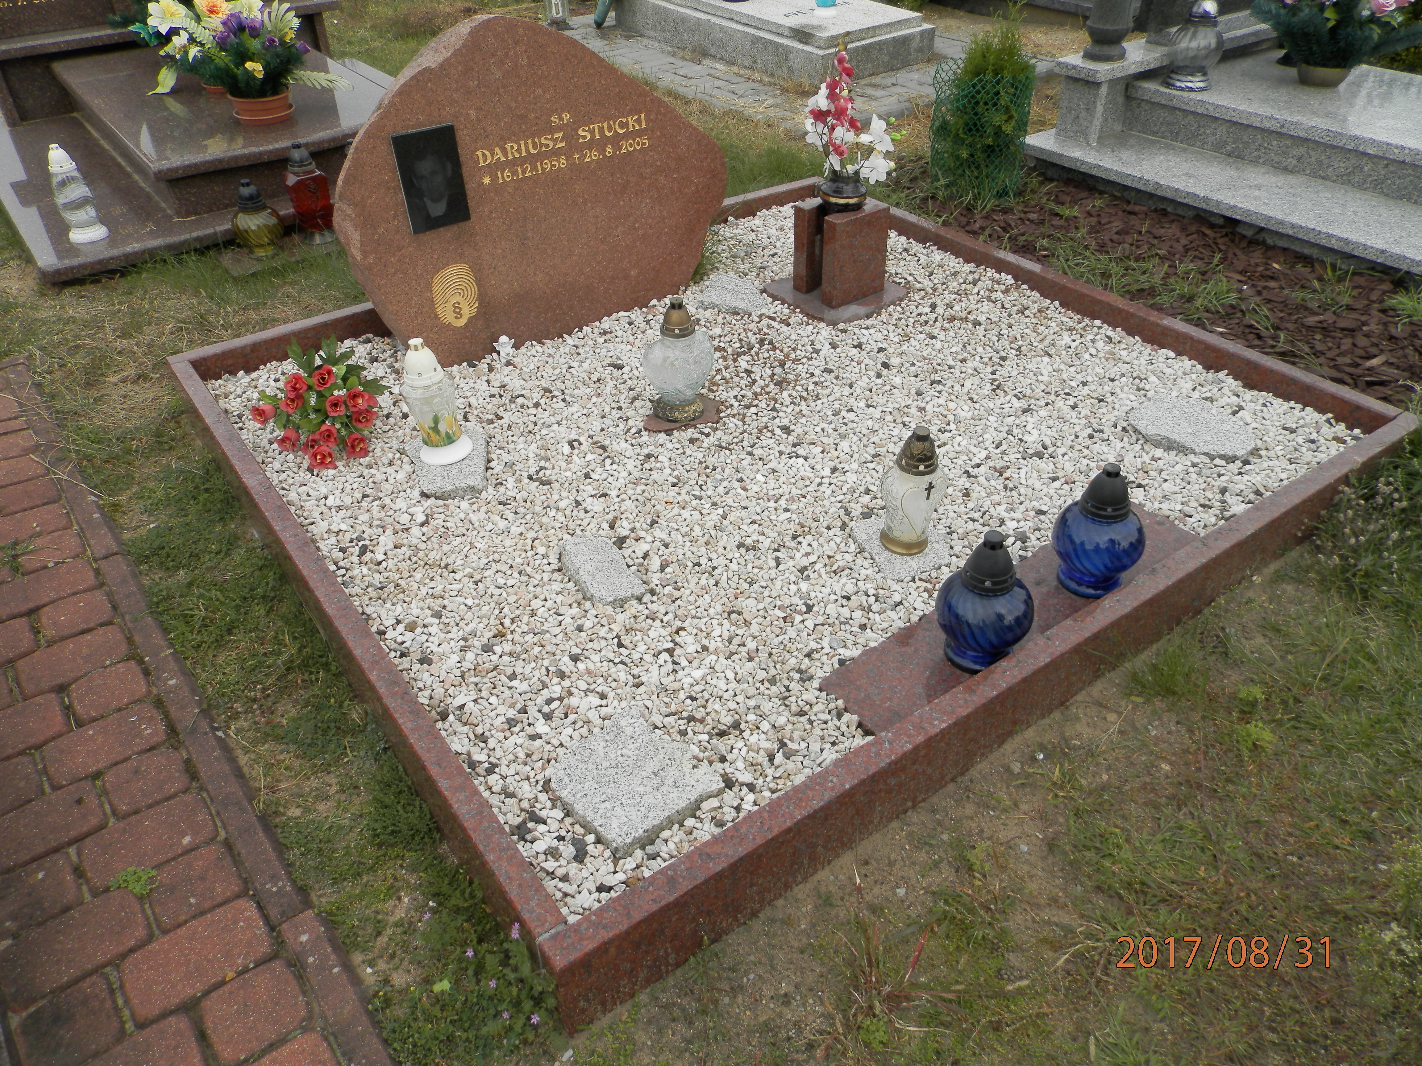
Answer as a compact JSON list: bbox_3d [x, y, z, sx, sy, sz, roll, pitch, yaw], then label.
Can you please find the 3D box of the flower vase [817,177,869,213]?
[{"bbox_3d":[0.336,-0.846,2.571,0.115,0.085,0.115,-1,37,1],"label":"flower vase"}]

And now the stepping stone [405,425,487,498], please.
[{"bbox_3d":[-0.529,-0.139,2.142,0.170,0.040,0.200,-16,40,-18],"label":"stepping stone"}]

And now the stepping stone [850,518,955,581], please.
[{"bbox_3d":[0.342,0.028,1.852,0.164,0.034,0.162,-14,39,-16],"label":"stepping stone"}]

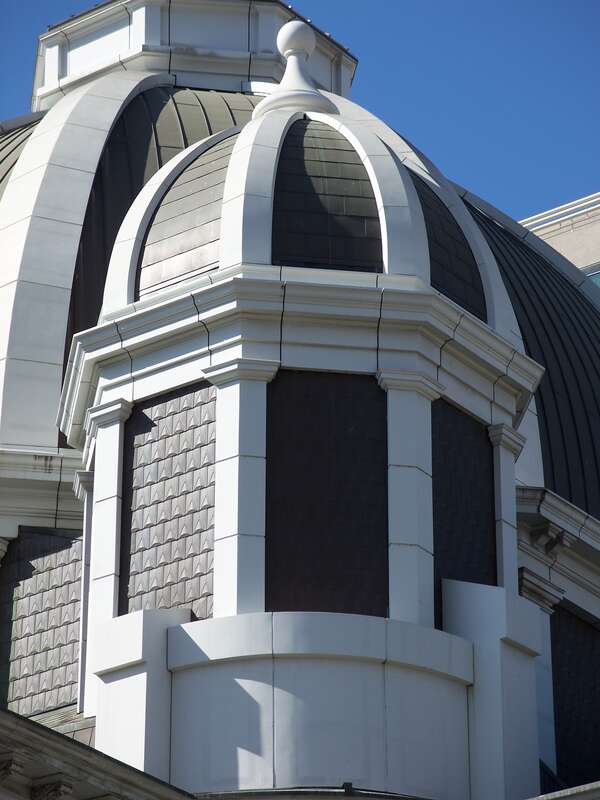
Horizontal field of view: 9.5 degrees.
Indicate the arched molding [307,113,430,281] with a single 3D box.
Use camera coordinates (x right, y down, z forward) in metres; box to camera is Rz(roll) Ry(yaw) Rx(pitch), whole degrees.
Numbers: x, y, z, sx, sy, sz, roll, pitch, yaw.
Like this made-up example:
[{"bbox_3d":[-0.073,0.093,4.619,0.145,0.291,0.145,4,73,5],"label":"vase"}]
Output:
[{"bbox_3d":[0.849,-2.848,48.690,0.756,3.937,2.573,15,-30,-27],"label":"arched molding"}]

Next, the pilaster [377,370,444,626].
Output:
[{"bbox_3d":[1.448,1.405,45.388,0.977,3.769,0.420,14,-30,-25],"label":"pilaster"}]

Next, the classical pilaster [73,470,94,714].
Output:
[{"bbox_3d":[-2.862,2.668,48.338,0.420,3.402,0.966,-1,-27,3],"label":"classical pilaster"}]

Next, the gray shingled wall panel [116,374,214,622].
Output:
[{"bbox_3d":[-1.610,1.564,45.740,1.575,3.675,0.231,-18,-32,32],"label":"gray shingled wall panel"}]

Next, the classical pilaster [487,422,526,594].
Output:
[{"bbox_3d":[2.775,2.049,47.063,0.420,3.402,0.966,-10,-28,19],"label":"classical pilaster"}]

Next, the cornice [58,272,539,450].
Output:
[{"bbox_3d":[-0.034,0.244,48.766,6.300,1.312,6.195,4,-27,-7],"label":"cornice"}]

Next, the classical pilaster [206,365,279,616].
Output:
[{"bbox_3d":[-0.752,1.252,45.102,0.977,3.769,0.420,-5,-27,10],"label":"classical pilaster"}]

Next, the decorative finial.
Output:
[{"bbox_3d":[-0.014,-4.679,51.247,1.208,1.628,1.208,4,-27,-7],"label":"decorative finial"}]

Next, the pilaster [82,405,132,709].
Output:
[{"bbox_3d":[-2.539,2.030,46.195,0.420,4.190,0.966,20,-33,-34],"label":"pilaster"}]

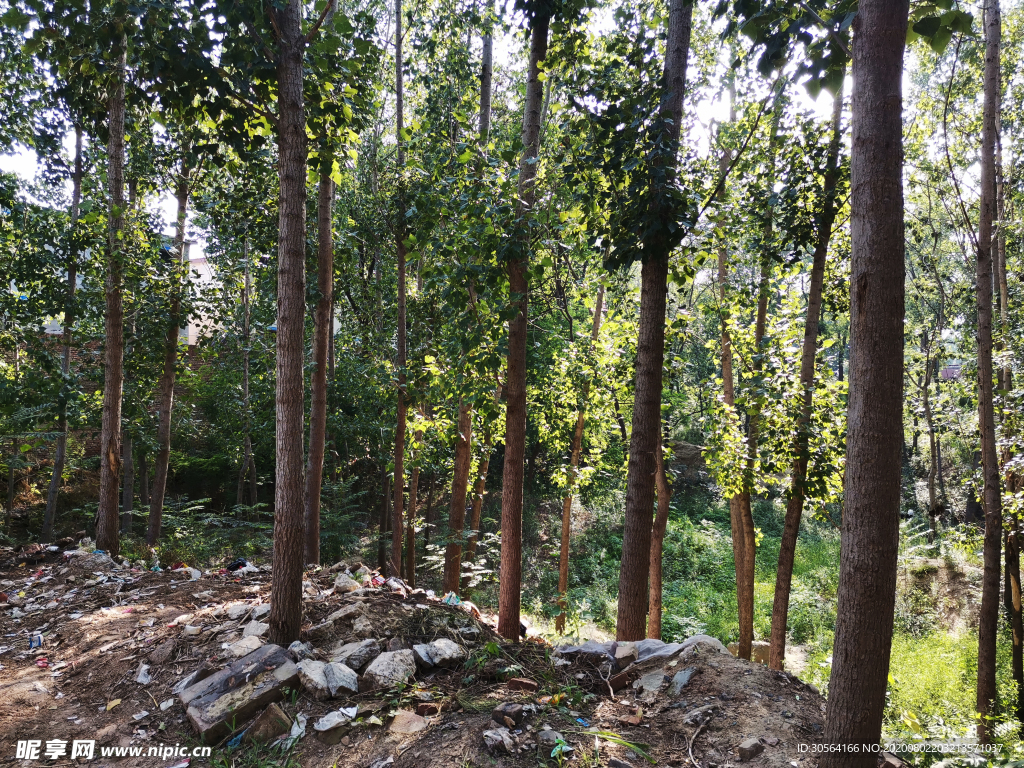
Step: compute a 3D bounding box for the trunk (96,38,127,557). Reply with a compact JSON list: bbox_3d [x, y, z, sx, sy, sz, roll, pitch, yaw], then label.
[{"bbox_3d":[-3.867,-0.844,7.500,0.205,5.053,0.190,2,0,0],"label":"trunk"}]

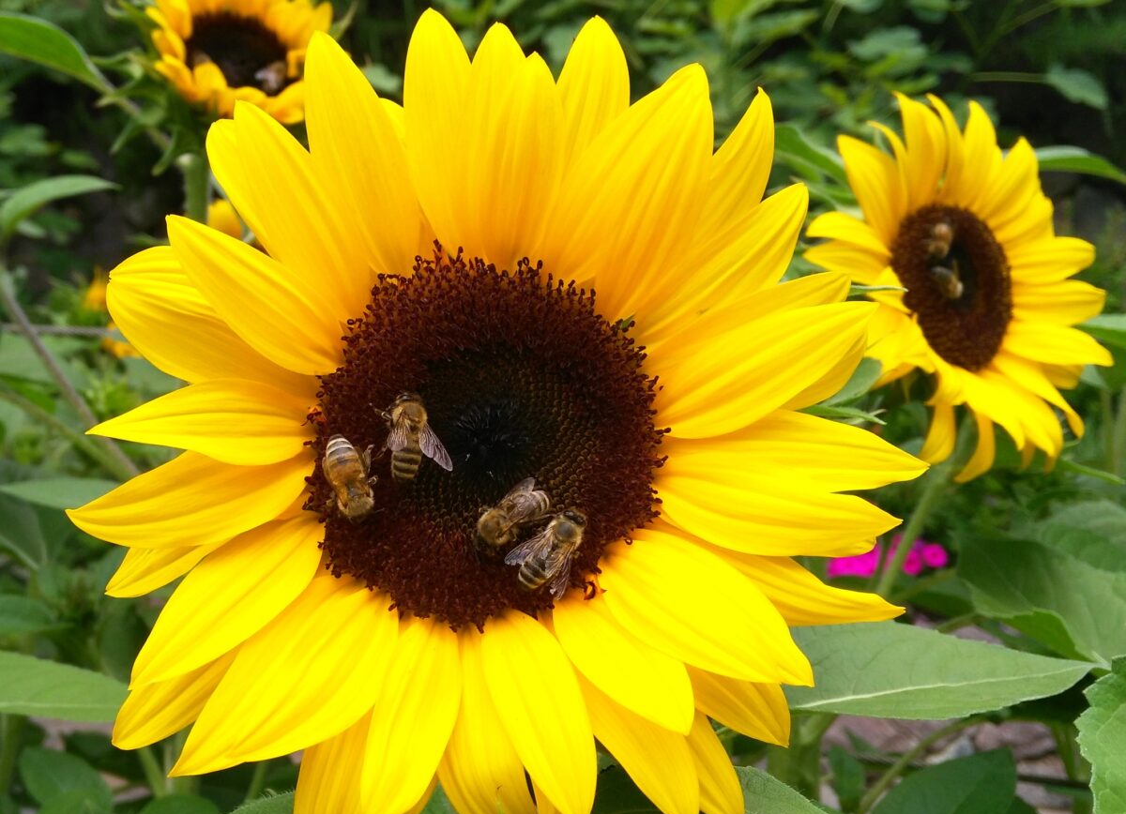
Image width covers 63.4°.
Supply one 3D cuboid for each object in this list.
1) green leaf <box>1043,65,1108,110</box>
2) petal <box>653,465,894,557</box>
[{"bbox_3d":[0.422,-0.264,0.750,0.058,0.012,0.032,34,55,-13],"label":"green leaf"},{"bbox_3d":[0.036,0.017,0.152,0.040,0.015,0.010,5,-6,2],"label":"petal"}]

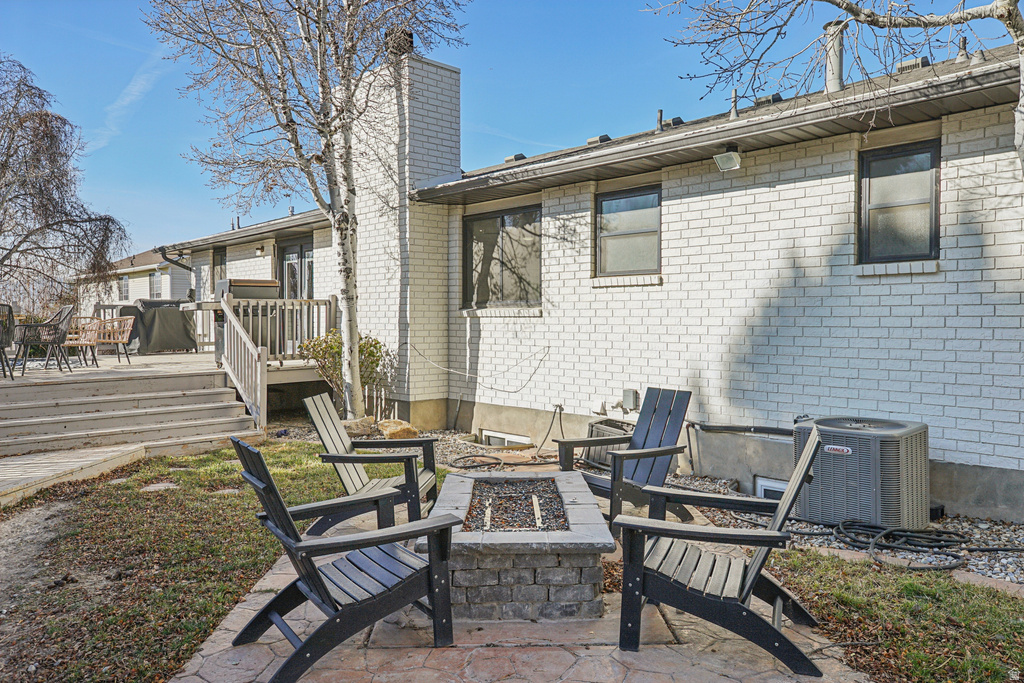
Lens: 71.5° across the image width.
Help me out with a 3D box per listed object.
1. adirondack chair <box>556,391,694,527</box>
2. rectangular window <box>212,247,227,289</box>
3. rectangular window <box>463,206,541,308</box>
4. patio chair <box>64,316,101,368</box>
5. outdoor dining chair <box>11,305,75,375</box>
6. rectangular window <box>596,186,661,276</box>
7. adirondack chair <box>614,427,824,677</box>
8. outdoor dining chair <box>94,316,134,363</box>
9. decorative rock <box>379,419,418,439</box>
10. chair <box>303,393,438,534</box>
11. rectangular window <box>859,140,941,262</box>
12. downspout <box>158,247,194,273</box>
[{"bbox_3d":[0.838,0.825,5.086,0.840,0.935,0.720,-1,2,-32],"label":"adirondack chair"},{"bbox_3d":[-6.171,-1.452,15.160,0.100,0.904,0.900,-1,2,-44],"label":"rectangular window"},{"bbox_3d":[-0.113,-1.021,8.963,0.100,1.226,1.520,-1,2,-44],"label":"rectangular window"},{"bbox_3d":[-6.598,0.009,10.750,0.580,0.770,0.600,2,2,44],"label":"patio chair"},{"bbox_3d":[-6.304,-0.021,9.550,0.580,0.890,0.620,2,2,44],"label":"outdoor dining chair"},{"bbox_3d":[1.178,-1.101,7.208,0.090,0.870,0.810,-2,3,-45],"label":"rectangular window"},{"bbox_3d":[0.988,0.896,3.331,0.880,0.960,0.750,1,1,21],"label":"adirondack chair"},{"bbox_3d":[-6.520,-0.010,11.550,0.580,0.770,0.600,2,2,44],"label":"outdoor dining chair"},{"bbox_3d":[-1.337,1.037,8.380,0.470,0.250,0.360,0,2,-9],"label":"decorative rock"},{"bbox_3d":[-0.994,0.850,5.042,0.840,0.935,0.720,0,2,5],"label":"chair"},{"bbox_3d":[3.096,-1.082,5.675,0.100,0.913,0.620,-1,2,-44],"label":"rectangular window"},{"bbox_3d":[-7.084,-1.731,15.006,0.620,0.520,0.120,-2,3,-45],"label":"downspout"}]

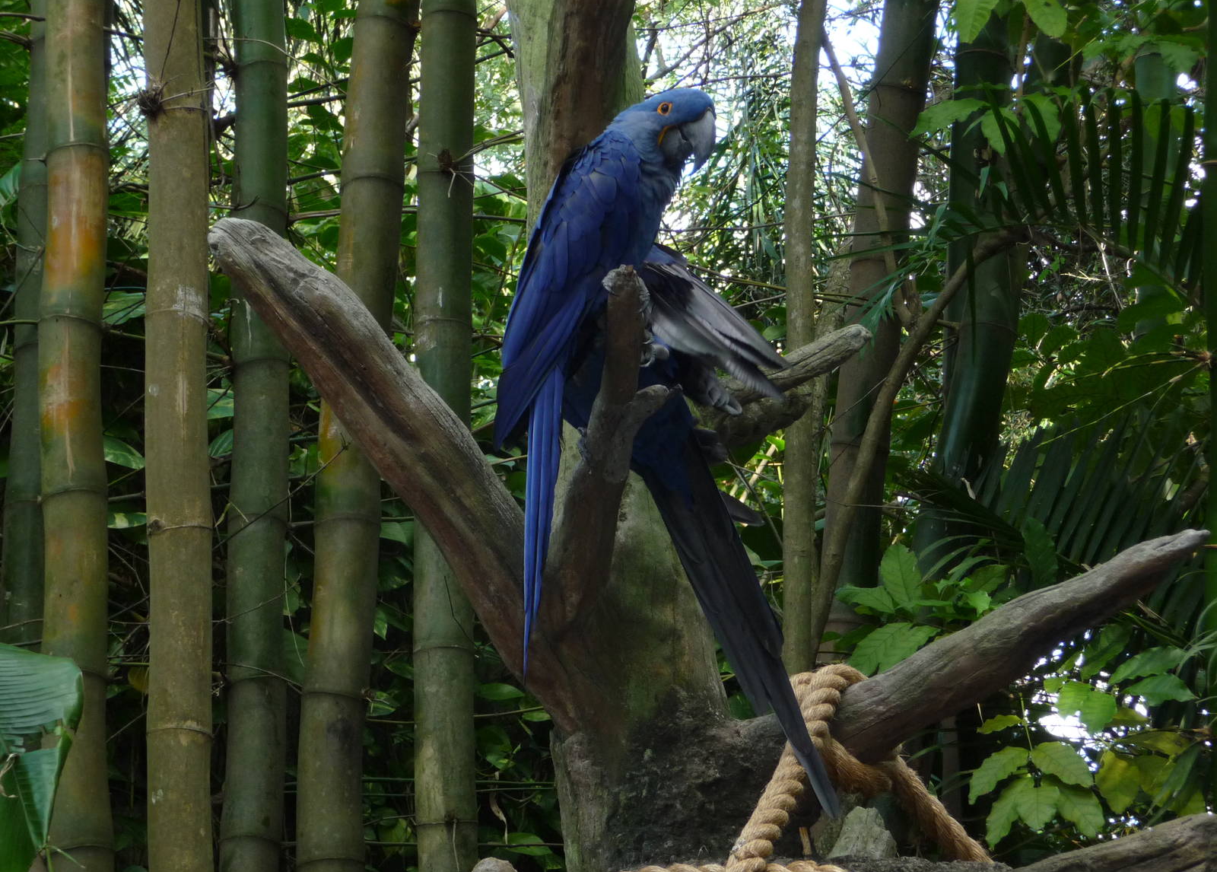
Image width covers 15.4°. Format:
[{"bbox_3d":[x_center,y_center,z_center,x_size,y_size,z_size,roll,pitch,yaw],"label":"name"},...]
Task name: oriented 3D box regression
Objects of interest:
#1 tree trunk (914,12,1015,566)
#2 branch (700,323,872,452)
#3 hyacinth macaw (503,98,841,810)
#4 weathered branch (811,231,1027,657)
[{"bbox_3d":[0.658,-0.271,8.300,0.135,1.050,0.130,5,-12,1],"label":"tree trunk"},{"bbox_3d":[0.260,-0.075,6.600,0.260,0.110,0.120,-30,-10,-6],"label":"branch"},{"bbox_3d":[0.085,0.025,6.400,0.460,1.000,0.320,2,-12,-11],"label":"hyacinth macaw"},{"bbox_3d":[0.493,-0.007,7.400,0.140,0.750,0.130,26,-11,5],"label":"weathered branch"}]

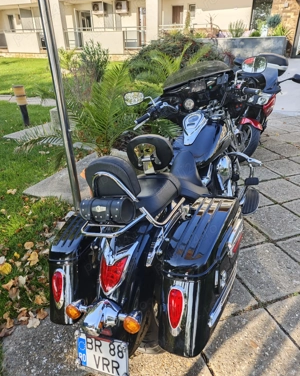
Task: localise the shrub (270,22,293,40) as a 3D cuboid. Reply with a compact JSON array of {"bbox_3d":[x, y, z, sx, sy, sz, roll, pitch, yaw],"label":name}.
[{"bbox_3d":[5.699,-6.825,11.518,0.850,0.600,0.800,10,29,21],"label":"shrub"}]

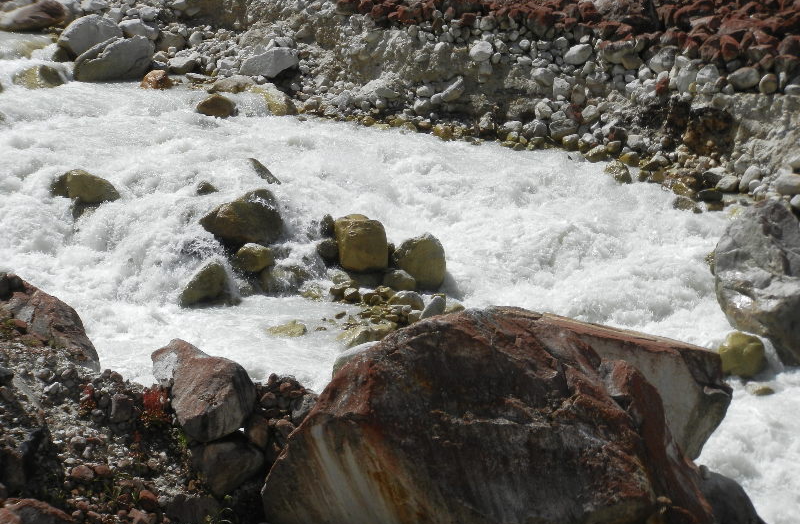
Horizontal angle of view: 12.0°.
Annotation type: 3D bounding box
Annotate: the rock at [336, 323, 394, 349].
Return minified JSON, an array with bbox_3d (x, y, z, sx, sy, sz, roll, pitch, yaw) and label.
[{"bbox_3d":[-0.347,0.750,38.400,0.570,0.230,0.420,0,16,0],"label":"rock"}]

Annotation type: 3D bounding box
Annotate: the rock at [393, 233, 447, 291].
[{"bbox_3d":[0.205,0.000,40.000,0.570,0.540,0.520,0,16,0],"label":"rock"}]

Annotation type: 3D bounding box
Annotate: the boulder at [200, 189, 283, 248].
[{"bbox_3d":[-1.704,-0.468,41.000,0.870,0.540,0.660,0,16,0],"label":"boulder"}]

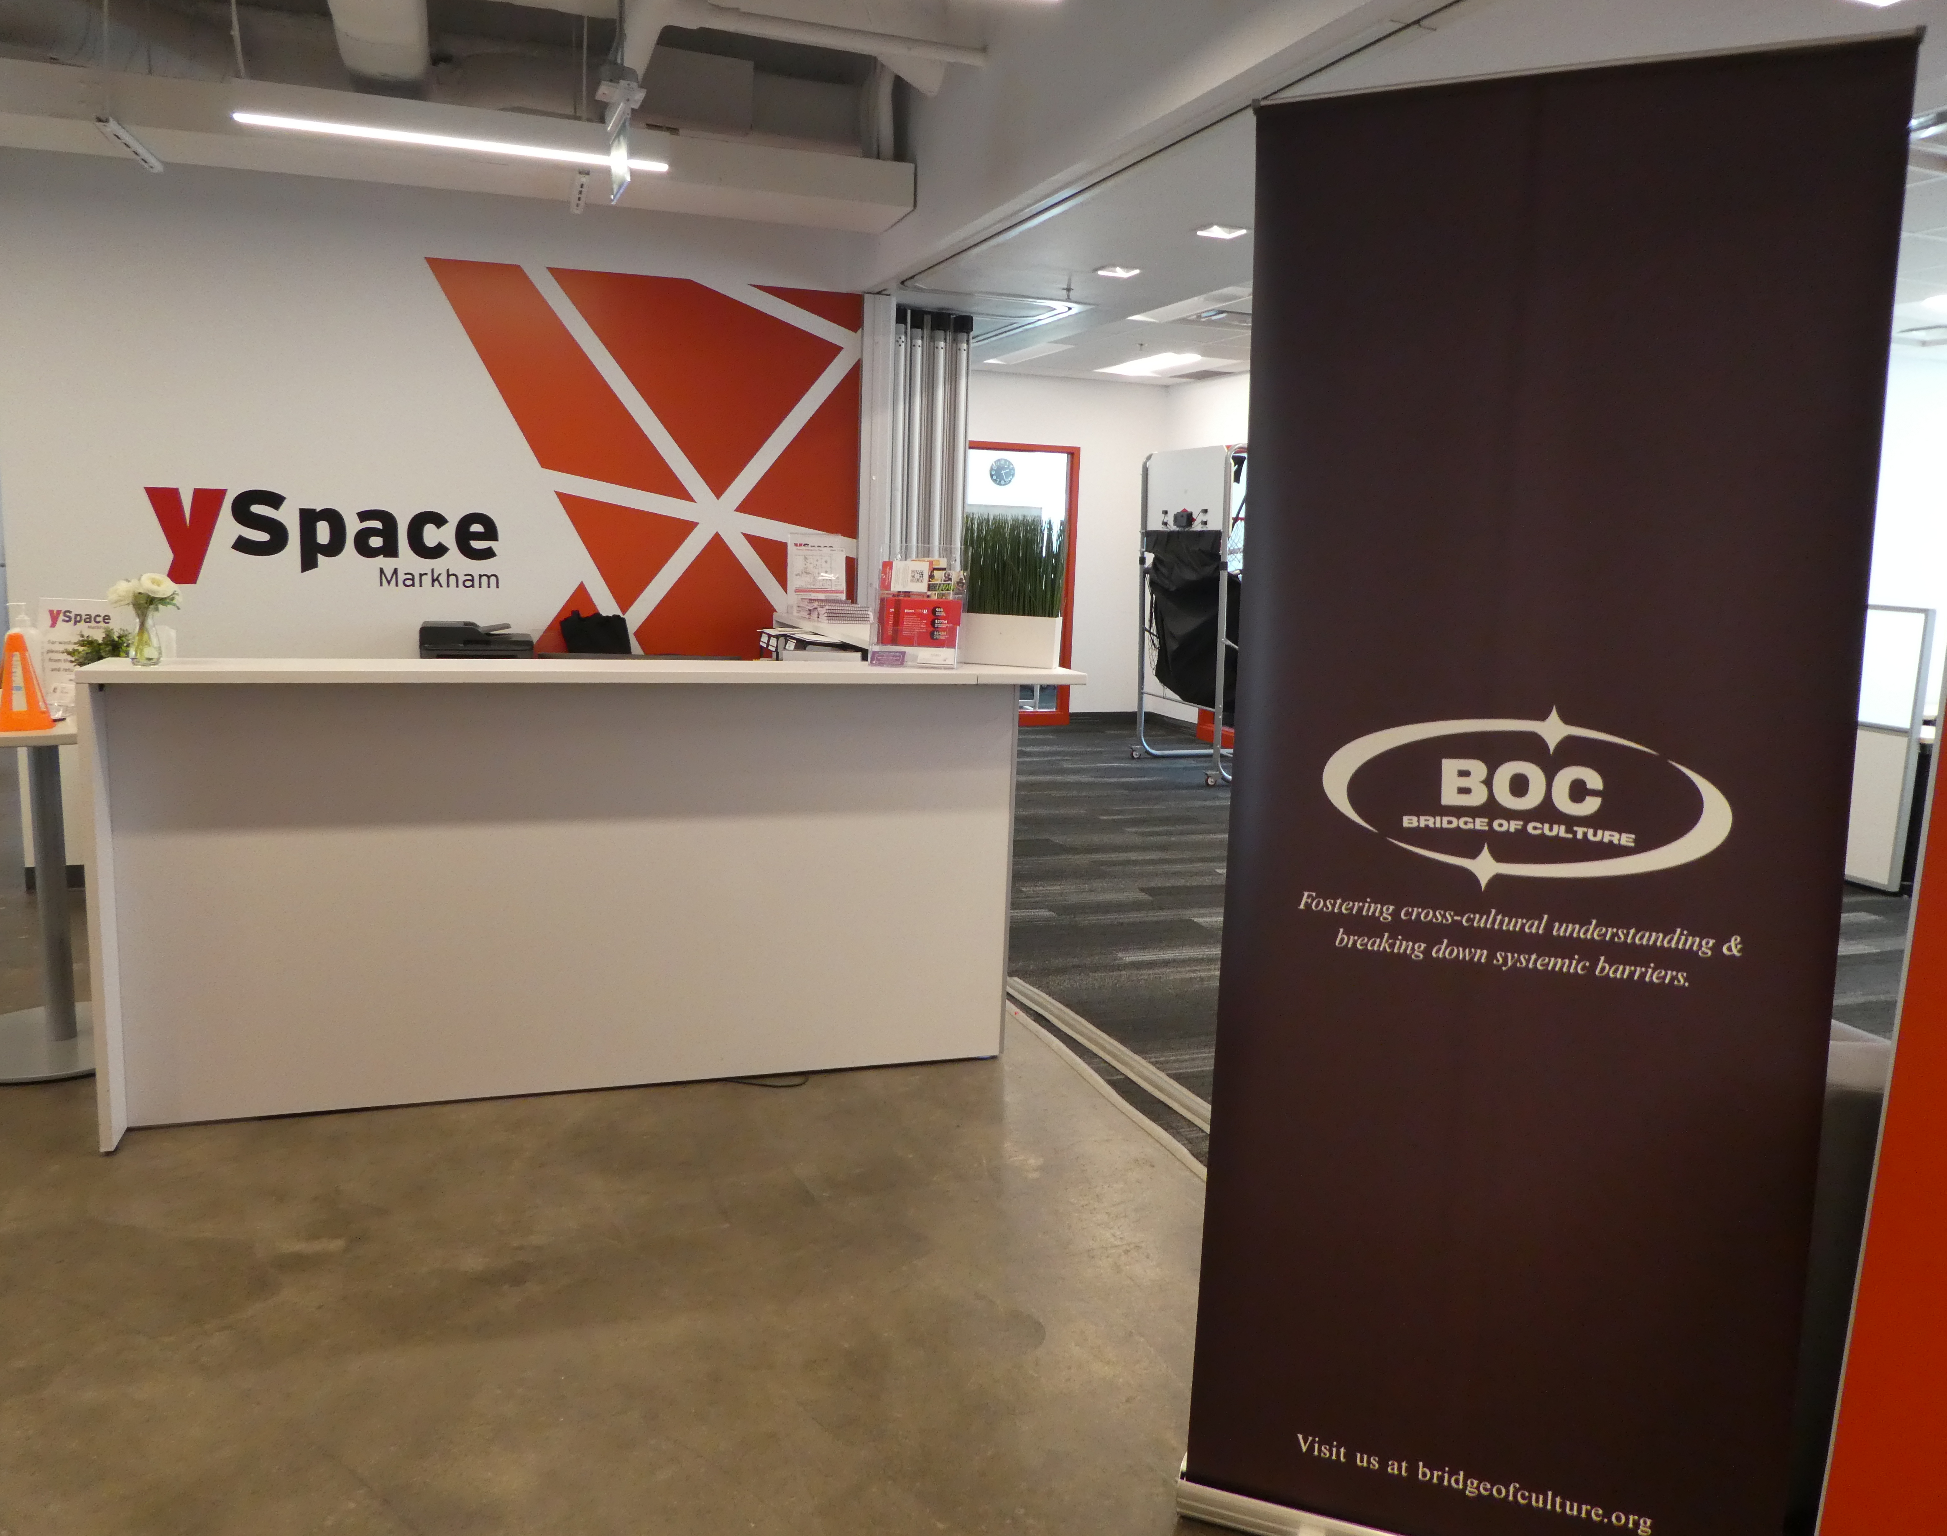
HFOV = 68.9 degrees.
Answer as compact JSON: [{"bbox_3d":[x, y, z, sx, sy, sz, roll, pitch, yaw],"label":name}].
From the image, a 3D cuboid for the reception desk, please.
[{"bbox_3d":[-0.946,0.257,3.859,2.365,1.104,0.720,-1,10,-18],"label":"reception desk"}]

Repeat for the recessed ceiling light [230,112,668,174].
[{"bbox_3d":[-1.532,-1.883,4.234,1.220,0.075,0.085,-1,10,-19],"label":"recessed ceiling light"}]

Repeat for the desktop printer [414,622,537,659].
[{"bbox_3d":[-1.920,-0.447,5.489,0.425,0.250,0.380,-1,10,-19],"label":"desktop printer"}]

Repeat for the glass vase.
[{"bbox_3d":[-1.881,-0.301,3.220,0.067,0.130,0.067,-1,10,-19],"label":"glass vase"}]

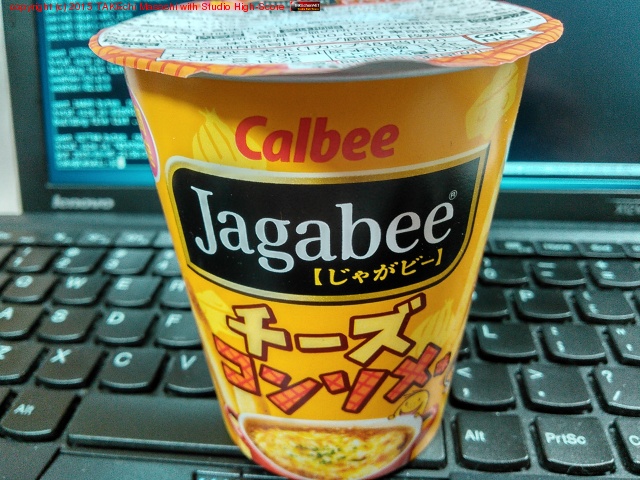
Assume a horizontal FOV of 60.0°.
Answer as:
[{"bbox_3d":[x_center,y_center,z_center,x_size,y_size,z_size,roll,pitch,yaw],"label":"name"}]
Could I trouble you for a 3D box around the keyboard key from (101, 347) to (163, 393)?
[{"bbox_3d":[-0.052,0.036,0.158,0.015,0.003,0.014,1,32,6],"label":"keyboard key"}]

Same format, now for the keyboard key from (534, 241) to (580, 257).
[{"bbox_3d":[0.086,0.003,0.201,0.014,0.003,0.009,1,31,6],"label":"keyboard key"}]

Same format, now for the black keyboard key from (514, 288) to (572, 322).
[{"bbox_3d":[0.069,0.020,0.173,0.016,0.003,0.015,1,31,6],"label":"black keyboard key"}]

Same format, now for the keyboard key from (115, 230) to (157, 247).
[{"bbox_3d":[-0.072,0.000,0.219,0.014,0.003,0.009,1,31,6],"label":"keyboard key"}]

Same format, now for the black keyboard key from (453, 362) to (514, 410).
[{"bbox_3d":[0.042,0.038,0.147,0.015,0.003,0.014,1,32,6],"label":"black keyboard key"}]

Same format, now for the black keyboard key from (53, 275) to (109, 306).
[{"bbox_3d":[-0.082,0.017,0.191,0.015,0.003,0.014,1,32,6],"label":"black keyboard key"}]

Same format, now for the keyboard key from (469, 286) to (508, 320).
[{"bbox_3d":[0.050,0.020,0.175,0.016,0.003,0.015,1,31,6],"label":"keyboard key"}]

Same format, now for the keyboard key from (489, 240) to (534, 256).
[{"bbox_3d":[0.071,0.003,0.202,0.014,0.003,0.009,1,31,6],"label":"keyboard key"}]

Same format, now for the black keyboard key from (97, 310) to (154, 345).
[{"bbox_3d":[-0.060,0.027,0.174,0.015,0.003,0.014,1,32,6],"label":"black keyboard key"}]

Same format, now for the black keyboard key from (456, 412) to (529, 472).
[{"bbox_3d":[0.041,0.047,0.131,0.016,0.003,0.015,1,31,6],"label":"black keyboard key"}]

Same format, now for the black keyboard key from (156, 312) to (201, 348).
[{"bbox_3d":[-0.041,0.027,0.172,0.015,0.003,0.014,1,32,6],"label":"black keyboard key"}]

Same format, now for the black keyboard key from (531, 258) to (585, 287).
[{"bbox_3d":[0.081,0.012,0.188,0.016,0.003,0.015,1,31,6],"label":"black keyboard key"}]

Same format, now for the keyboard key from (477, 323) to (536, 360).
[{"bbox_3d":[0.053,0.029,0.161,0.015,0.003,0.014,1,32,6],"label":"keyboard key"}]

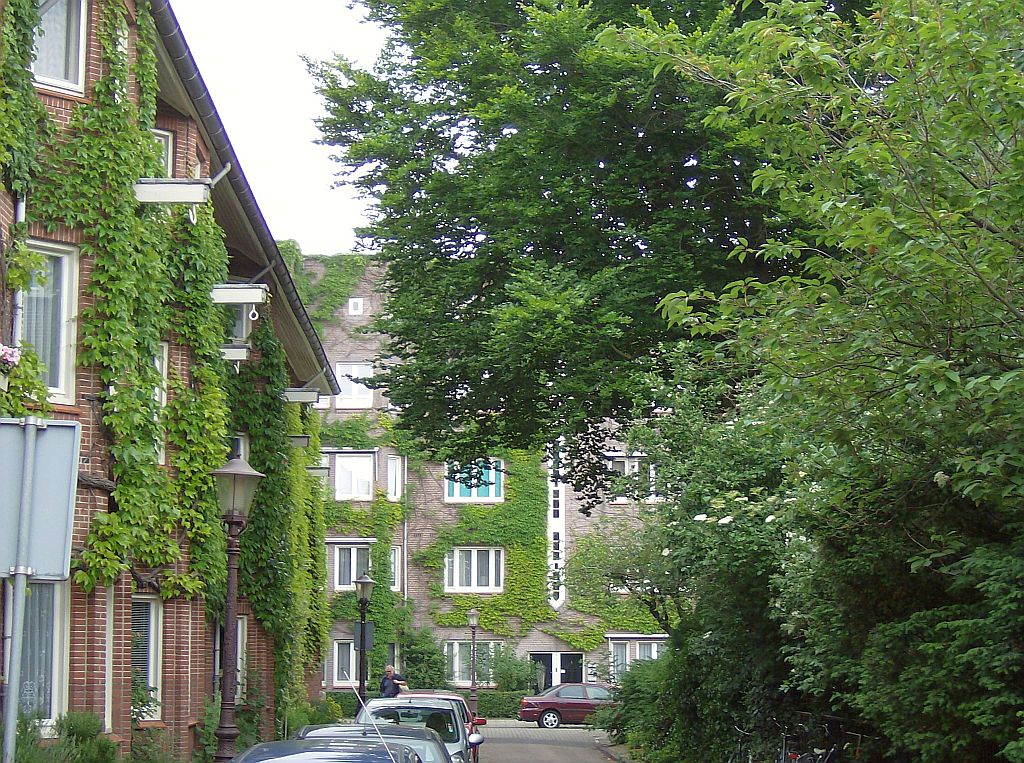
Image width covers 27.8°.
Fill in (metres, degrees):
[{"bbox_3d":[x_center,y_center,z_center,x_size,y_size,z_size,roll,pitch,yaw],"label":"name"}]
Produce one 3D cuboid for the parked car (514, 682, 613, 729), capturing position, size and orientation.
[{"bbox_3d":[2.450,10.065,64.223,4.480,1.420,1.740,0,-8,-2],"label":"parked car"}]

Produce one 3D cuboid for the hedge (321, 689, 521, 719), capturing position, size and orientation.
[{"bbox_3d":[-2.838,11.087,70.643,7.200,1.000,0.900,0,-8,0],"label":"hedge"}]

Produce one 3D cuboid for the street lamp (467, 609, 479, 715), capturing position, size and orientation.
[{"bbox_3d":[-1.233,9.141,66.677,0.520,3.720,0.520,0,-8,0],"label":"street lamp"}]

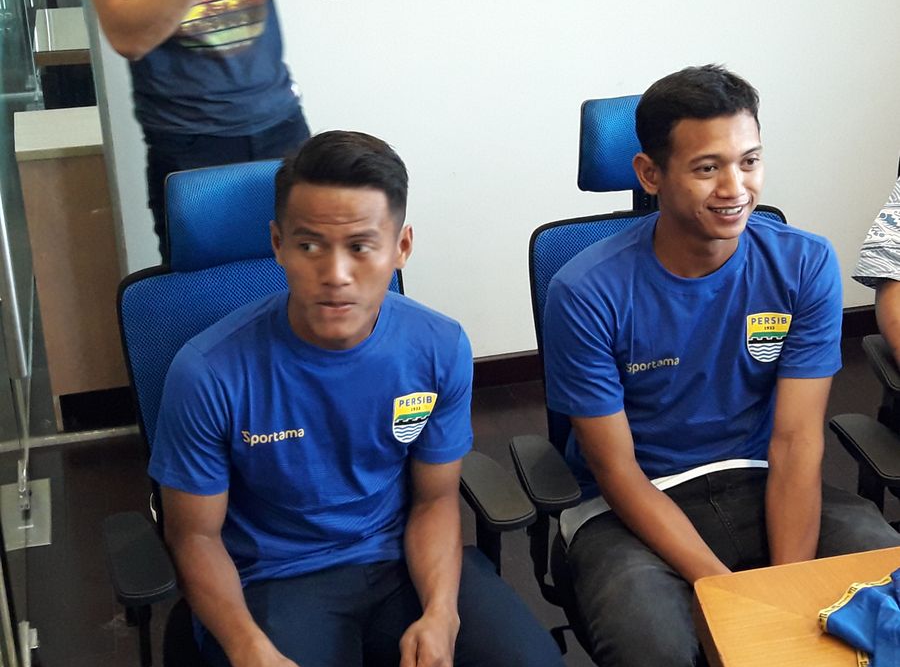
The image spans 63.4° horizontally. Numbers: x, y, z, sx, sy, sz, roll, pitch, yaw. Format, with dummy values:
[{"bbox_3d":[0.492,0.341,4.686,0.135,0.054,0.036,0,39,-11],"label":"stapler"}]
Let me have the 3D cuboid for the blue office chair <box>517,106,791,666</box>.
[{"bbox_3d":[0.433,0.230,1.277,0.670,1.240,0.670,-3,17,-5],"label":"blue office chair"}]

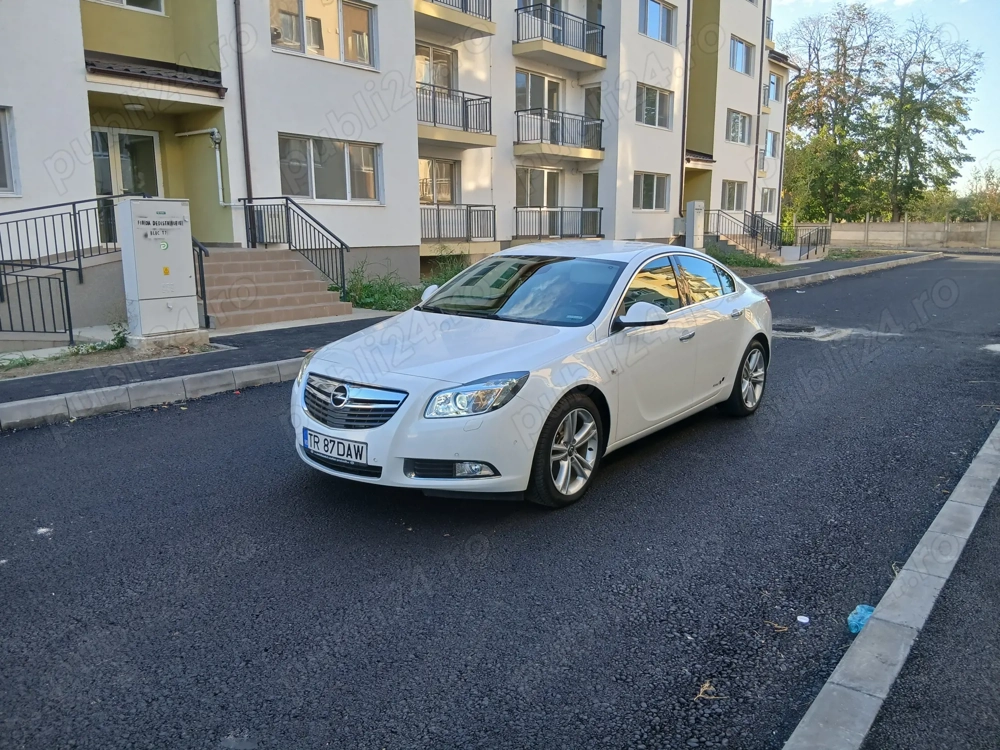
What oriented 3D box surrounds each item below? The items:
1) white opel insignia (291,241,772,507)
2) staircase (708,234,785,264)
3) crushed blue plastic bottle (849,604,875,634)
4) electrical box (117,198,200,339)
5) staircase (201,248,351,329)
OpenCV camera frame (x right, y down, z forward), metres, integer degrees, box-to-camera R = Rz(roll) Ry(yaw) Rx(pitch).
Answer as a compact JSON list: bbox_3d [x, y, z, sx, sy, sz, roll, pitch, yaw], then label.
[{"bbox_3d":[0.605,-0.287,5.801,1.930,1.490,4.830,8,13,38],"label":"white opel insignia"},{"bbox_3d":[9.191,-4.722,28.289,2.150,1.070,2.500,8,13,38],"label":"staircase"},{"bbox_3d":[1.429,0.957,2.962,0.090,0.075,0.170,8,13,38],"label":"crushed blue plastic bottle"},{"bbox_3d":[-4.103,-1.290,9.049,0.310,1.580,0.715,8,13,38],"label":"electrical box"},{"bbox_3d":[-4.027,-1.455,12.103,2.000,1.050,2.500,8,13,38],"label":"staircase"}]

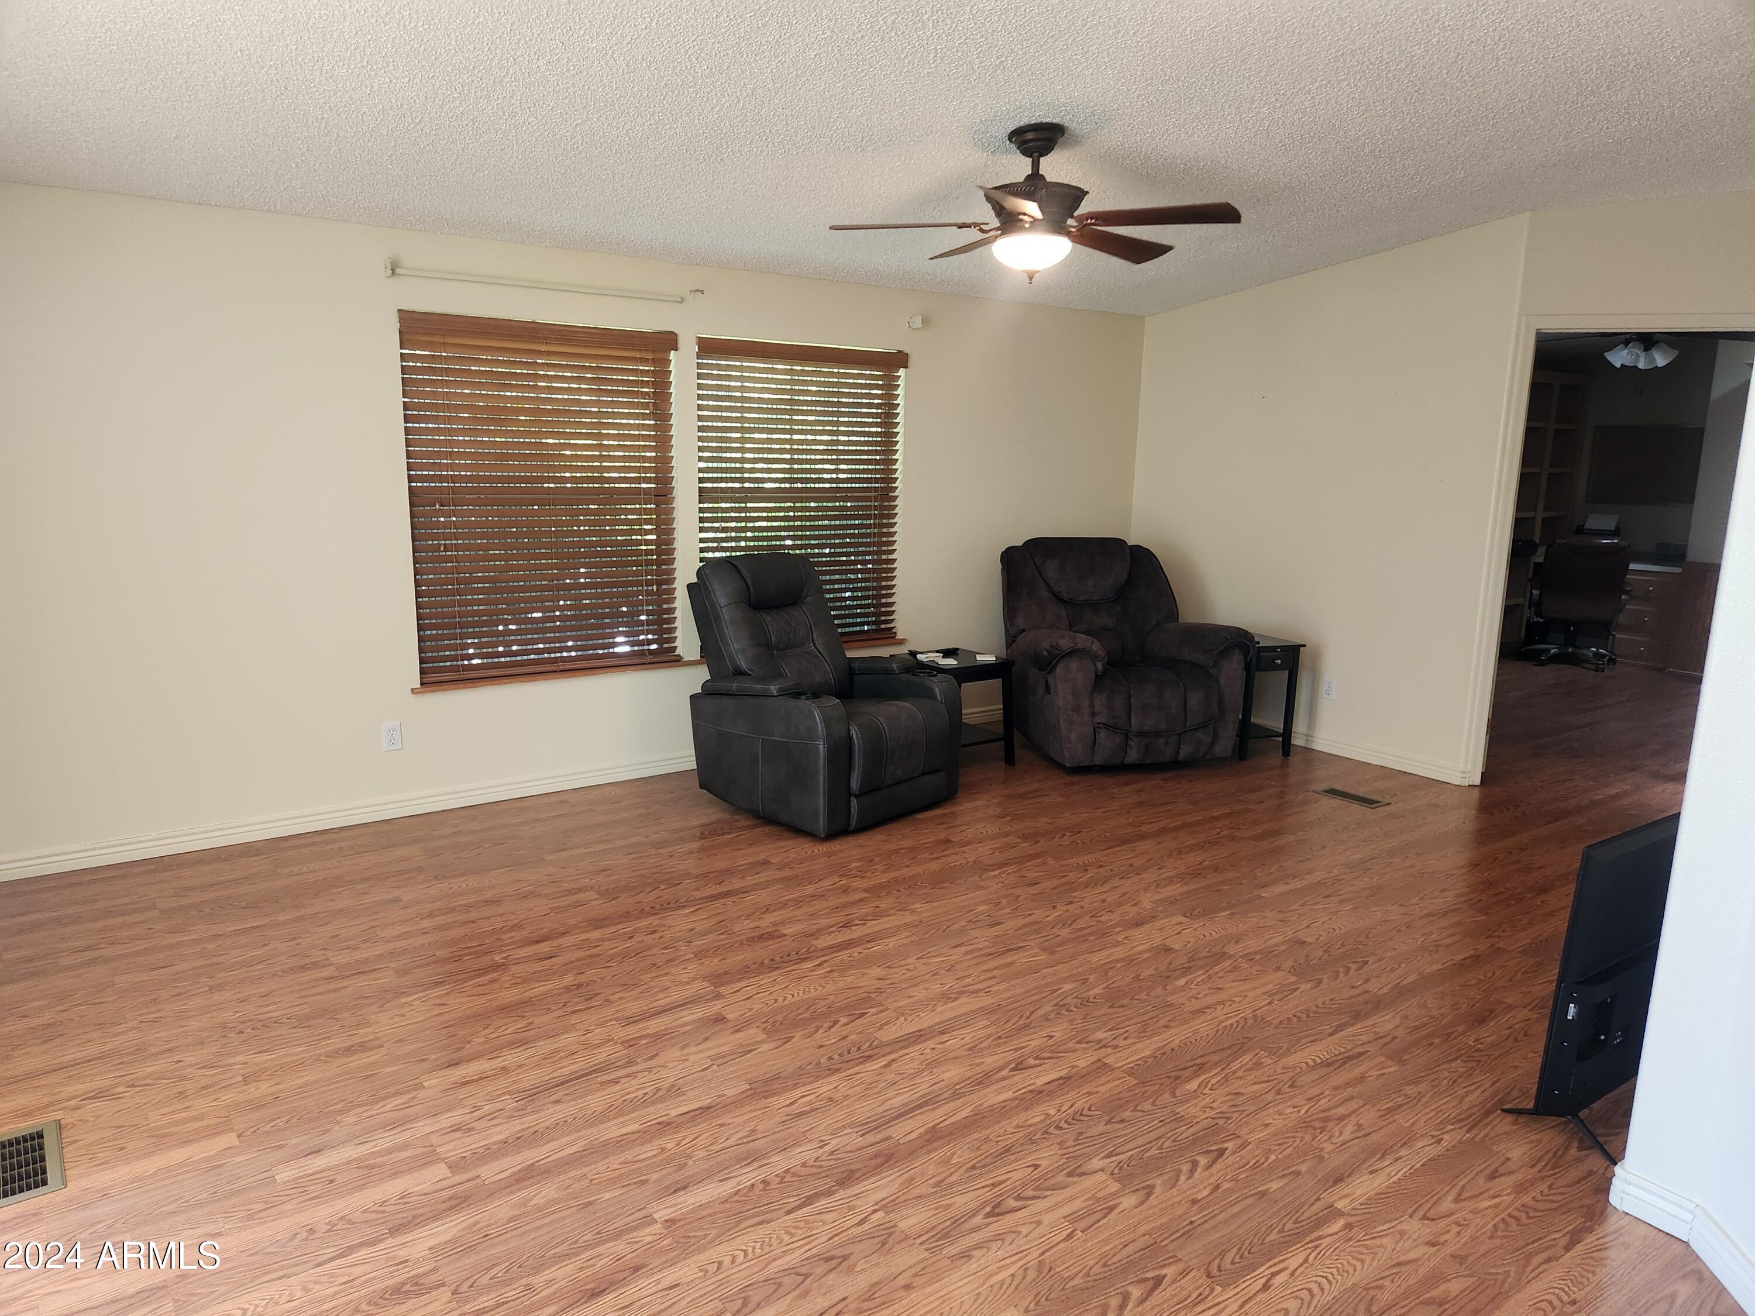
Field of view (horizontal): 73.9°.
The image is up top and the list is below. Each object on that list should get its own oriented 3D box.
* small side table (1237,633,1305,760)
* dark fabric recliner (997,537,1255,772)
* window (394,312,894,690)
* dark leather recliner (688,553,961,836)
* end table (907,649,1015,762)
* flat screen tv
[{"bbox_3d":[1.890,0.179,6.112,0.320,0.585,0.580,-3,11,-20],"label":"small side table"},{"bbox_3d":[1.222,-0.049,6.016,1.000,1.040,1.010,-2,11,-17],"label":"dark fabric recliner"},{"bbox_3d":[-0.849,-0.704,5.247,2.410,1.450,0.100,-6,13,-35],"label":"window"},{"bbox_3d":[-0.241,0.097,5.071,1.000,1.035,0.860,11,15,43],"label":"dark leather recliner"},{"bbox_3d":[0.377,0.254,5.726,0.420,0.515,0.430,-6,13,-35],"label":"end table"},{"bbox_3d":[1.998,0.728,2.930,1.080,0.680,0.260,-6,13,-35],"label":"flat screen tv"}]

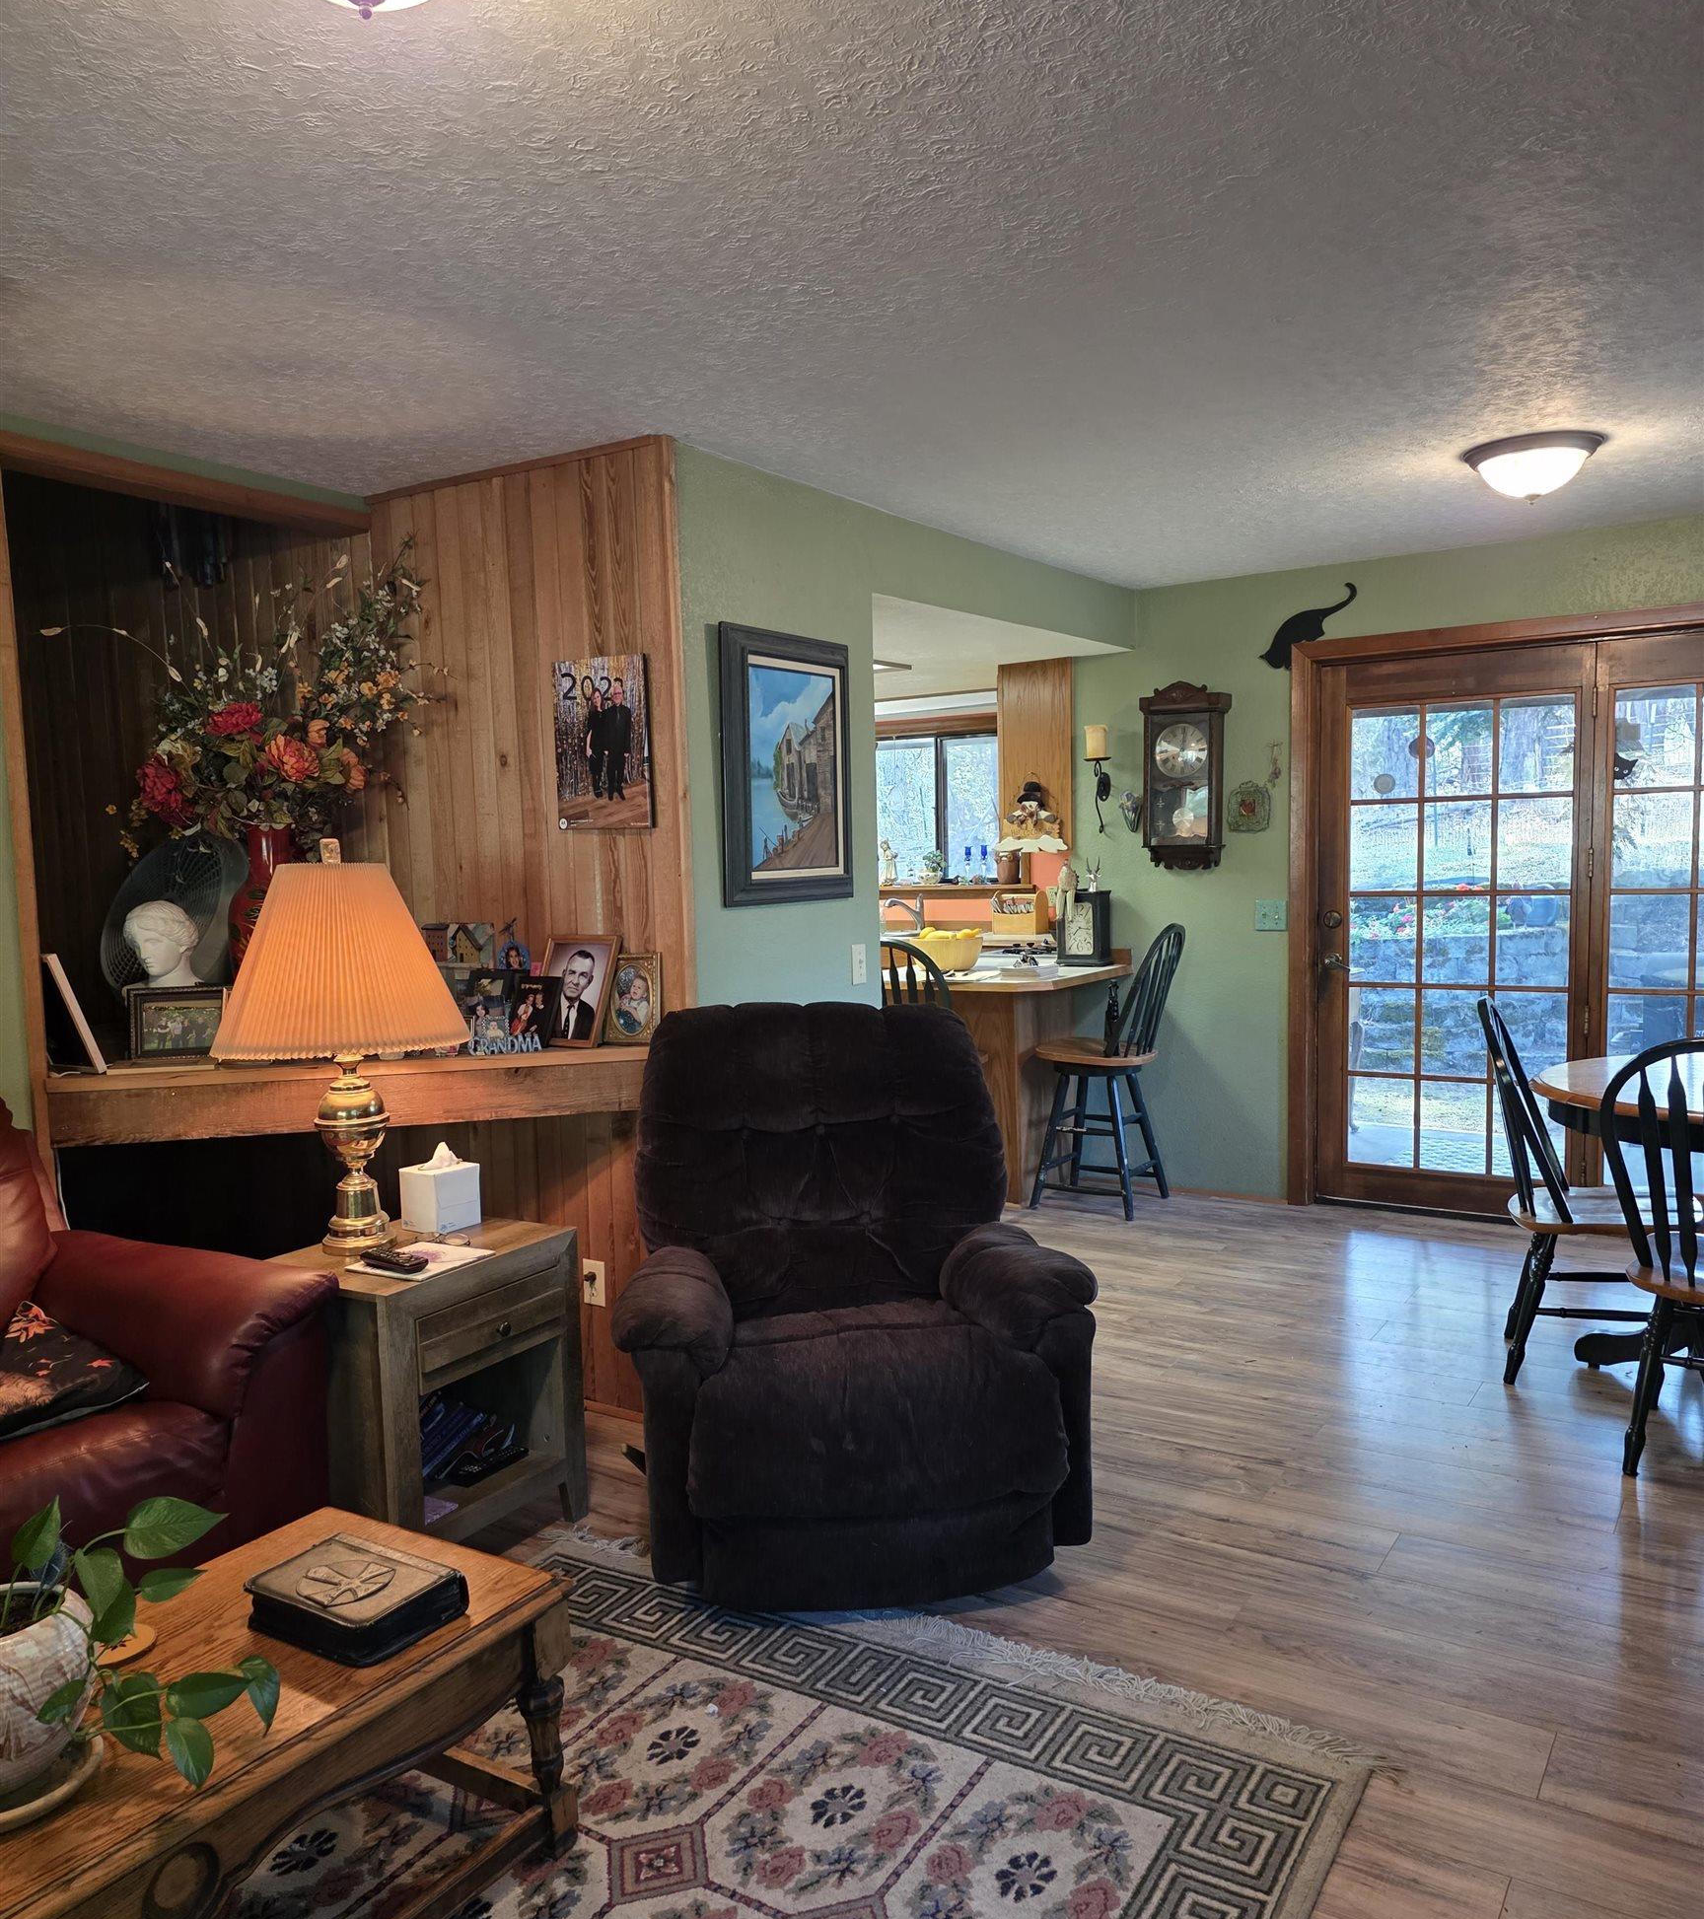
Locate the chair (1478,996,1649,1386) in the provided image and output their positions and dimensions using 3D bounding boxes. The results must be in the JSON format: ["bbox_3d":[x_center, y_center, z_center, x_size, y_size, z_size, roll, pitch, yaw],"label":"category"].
[{"bbox_3d":[1.934,0.592,3.933,0.540,0.975,0.460,0,5,19],"label":"chair"}]

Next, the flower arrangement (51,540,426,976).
[{"bbox_3d":[-1.584,-0.452,3.900,0.900,1.240,0.560,-3,5,-12],"label":"flower arrangement"}]

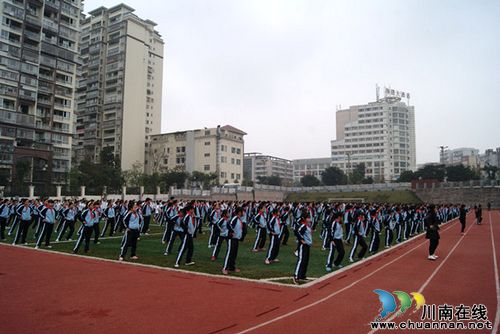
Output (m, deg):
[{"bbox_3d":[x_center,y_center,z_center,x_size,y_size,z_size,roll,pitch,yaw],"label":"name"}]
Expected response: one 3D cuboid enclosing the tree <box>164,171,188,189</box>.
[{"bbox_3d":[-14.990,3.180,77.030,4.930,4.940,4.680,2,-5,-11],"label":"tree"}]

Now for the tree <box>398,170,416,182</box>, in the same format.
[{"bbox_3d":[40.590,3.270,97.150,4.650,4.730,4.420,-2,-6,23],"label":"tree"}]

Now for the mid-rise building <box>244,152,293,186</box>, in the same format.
[{"bbox_3d":[9.530,6.010,268.680,16.000,23.500,56.000,-3,-6,31],"label":"mid-rise building"}]

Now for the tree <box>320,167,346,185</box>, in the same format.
[{"bbox_3d":[26.770,3.627,120.189,8.320,7.610,8.320,0,-5,13],"label":"tree"}]

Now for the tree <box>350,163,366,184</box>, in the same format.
[{"bbox_3d":[34.539,2.900,119.259,5.300,8.710,5.300,-1,-5,16],"label":"tree"}]

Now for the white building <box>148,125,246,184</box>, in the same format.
[{"bbox_3d":[-16.970,-1.200,118.860,27.000,18.330,14.500,-3,-6,31],"label":"white building"}]

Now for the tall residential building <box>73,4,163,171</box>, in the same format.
[{"bbox_3d":[-52.689,-23.389,149.333,27.000,71.000,23.000,-1,-6,22],"label":"tall residential building"}]

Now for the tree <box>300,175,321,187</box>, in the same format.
[{"bbox_3d":[19.000,4.870,118.080,6.290,5.030,5.980,0,-5,9],"label":"tree"}]

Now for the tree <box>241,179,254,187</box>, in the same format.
[{"bbox_3d":[-0.805,5.326,116.990,4.600,3.480,4.600,1,-5,0],"label":"tree"}]

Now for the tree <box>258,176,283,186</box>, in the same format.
[{"bbox_3d":[6.630,5.696,128.010,8.000,4.920,8.000,1,-5,3],"label":"tree"}]

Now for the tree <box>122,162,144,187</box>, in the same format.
[{"bbox_3d":[-20.990,2.120,68.080,3.990,5.910,3.790,2,-6,-17],"label":"tree"}]

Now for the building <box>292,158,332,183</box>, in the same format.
[{"bbox_3d":[40.360,5.040,229.920,25.000,18.770,16.000,-3,-6,31],"label":"building"}]

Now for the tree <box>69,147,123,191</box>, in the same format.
[{"bbox_3d":[-29.361,1.067,71.151,10.000,10.000,10.000,3,-6,-22],"label":"tree"}]

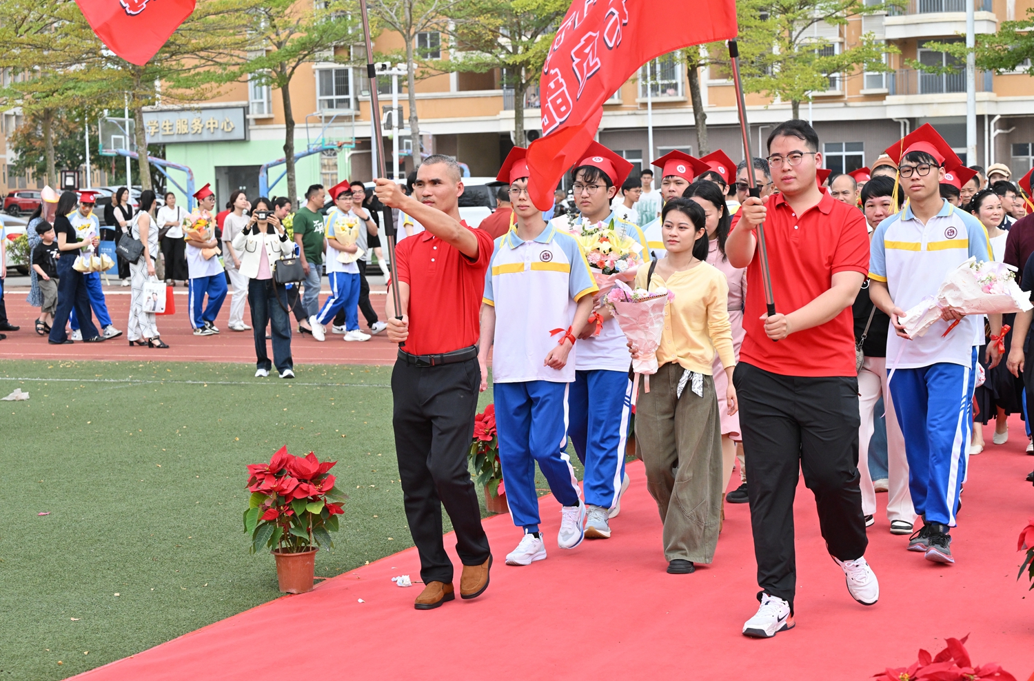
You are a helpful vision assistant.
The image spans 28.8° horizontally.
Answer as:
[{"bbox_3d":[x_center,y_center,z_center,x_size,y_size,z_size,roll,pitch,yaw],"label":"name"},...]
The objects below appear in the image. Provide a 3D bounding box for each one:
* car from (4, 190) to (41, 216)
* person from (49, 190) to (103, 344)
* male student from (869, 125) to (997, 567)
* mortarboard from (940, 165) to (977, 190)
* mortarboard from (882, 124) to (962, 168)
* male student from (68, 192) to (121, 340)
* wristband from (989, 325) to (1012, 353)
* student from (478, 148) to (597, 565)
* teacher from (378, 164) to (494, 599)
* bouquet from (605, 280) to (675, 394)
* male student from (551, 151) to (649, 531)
[{"bbox_3d":[-32.853,-9.506,138.700,4.500,1.680,1.860,-1,4,6],"label":"car"},{"bbox_3d":[-4.769,-0.783,21.691,0.600,1.630,0.460,-2,4,-10],"label":"person"},{"bbox_3d":[1.743,0.003,8.395,0.530,1.830,0.460,0,5,14],"label":"male student"},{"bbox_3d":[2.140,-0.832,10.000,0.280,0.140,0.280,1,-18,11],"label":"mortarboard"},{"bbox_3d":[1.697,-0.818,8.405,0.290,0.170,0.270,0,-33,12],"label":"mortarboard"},{"bbox_3d":[-5.119,-0.911,24.242,0.580,1.730,0.550,2,5,42],"label":"male student"},{"bbox_3d":[2.317,-0.008,9.650,0.105,0.135,0.075,0,5,18],"label":"wristband"},{"bbox_3d":[0.083,0.045,8.741,0.540,1.762,0.520,0,4,16],"label":"student"},{"bbox_3d":[-0.330,0.158,7.559,0.490,1.740,0.600,1,5,24],"label":"teacher"},{"bbox_3d":[0.497,-0.020,8.169,0.290,0.450,0.240,0,12,24],"label":"bouquet"},{"bbox_3d":[0.375,-0.013,9.341,0.500,1.780,0.450,0,5,18],"label":"male student"}]

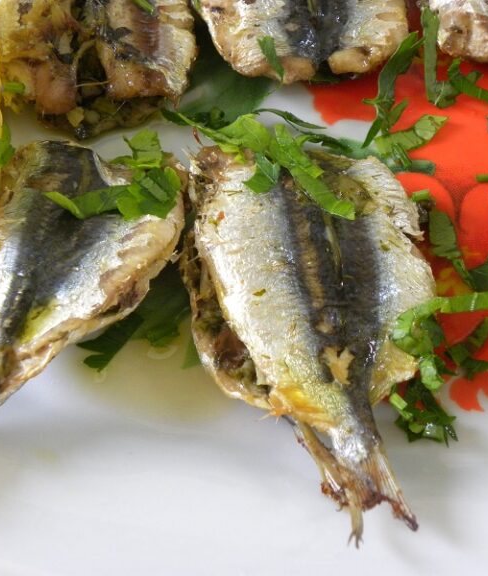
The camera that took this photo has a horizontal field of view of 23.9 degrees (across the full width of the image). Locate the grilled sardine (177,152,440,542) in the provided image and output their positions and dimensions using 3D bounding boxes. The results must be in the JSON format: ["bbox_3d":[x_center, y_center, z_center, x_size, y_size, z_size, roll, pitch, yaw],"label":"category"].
[{"bbox_3d":[0.019,0.009,0.301,0.065,0.025,0.115,-6,54,-5],"label":"grilled sardine"}]

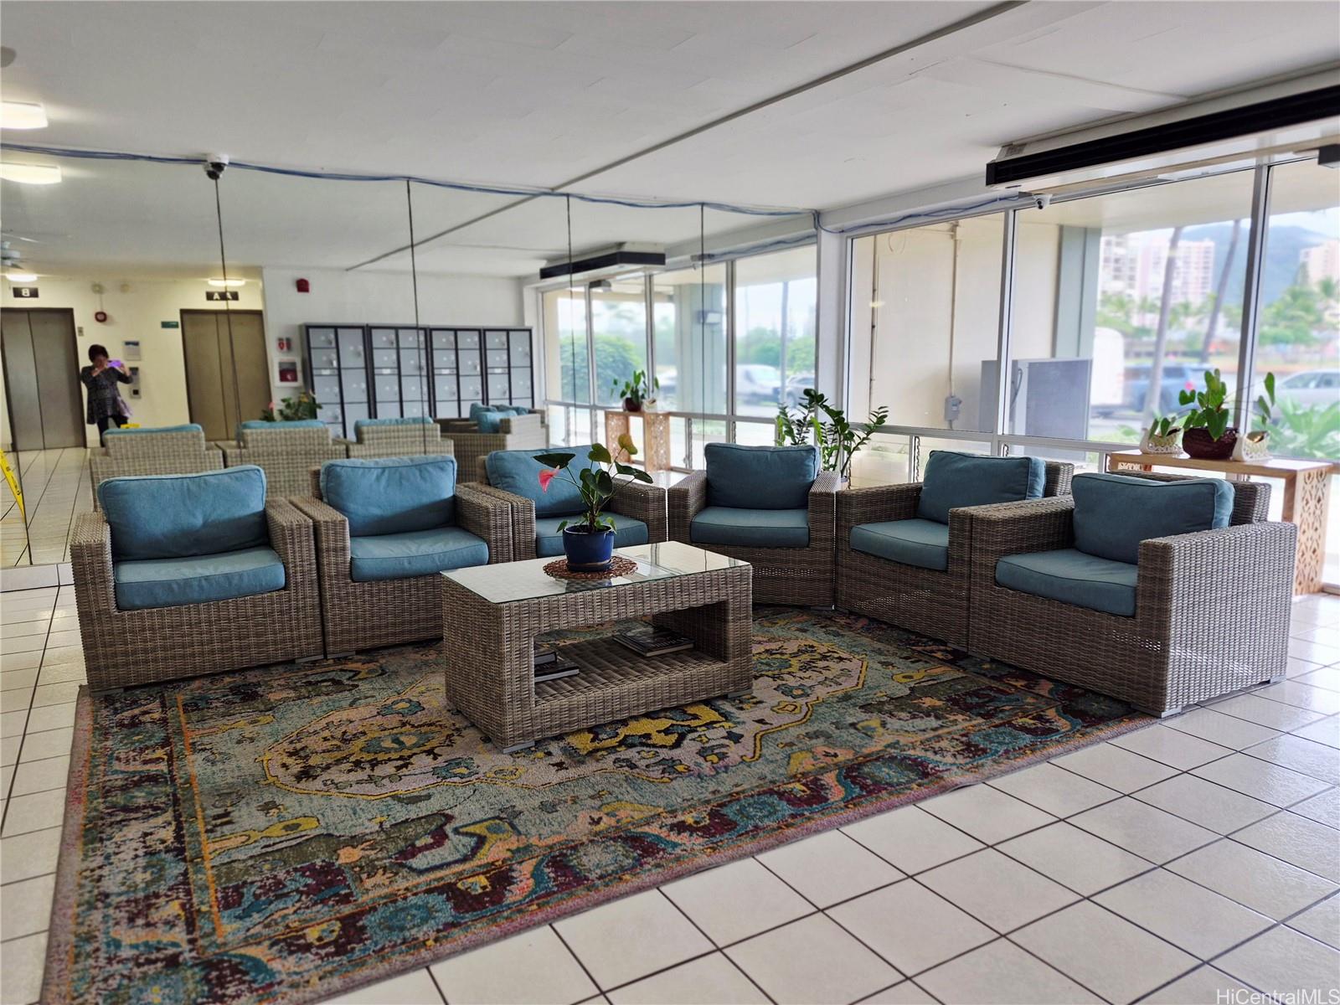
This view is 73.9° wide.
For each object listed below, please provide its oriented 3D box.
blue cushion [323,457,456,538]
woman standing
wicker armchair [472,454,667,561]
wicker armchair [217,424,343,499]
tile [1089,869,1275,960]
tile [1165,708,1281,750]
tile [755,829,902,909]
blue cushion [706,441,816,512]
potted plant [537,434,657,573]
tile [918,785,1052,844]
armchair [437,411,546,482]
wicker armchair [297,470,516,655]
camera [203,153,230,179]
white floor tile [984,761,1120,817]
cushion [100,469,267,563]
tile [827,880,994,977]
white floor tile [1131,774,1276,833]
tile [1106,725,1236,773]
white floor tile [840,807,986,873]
[{"bbox_3d":[-1.545,-0.035,4.936,0.693,0.436,0.188,-5,0,-28],"label":"blue cushion"},{"bbox_3d":[-7.330,-1.154,11.577,0.469,1.663,0.347,-8,12,-39],"label":"woman standing"},{"bbox_3d":[-0.629,0.165,5.313,0.953,0.833,0.806,-6,11,-31],"label":"wicker armchair"},{"bbox_3d":[-3.565,-0.256,8.176,0.945,0.851,0.861,-5,10,-28],"label":"wicker armchair"},{"bbox_3d":[1.275,1.024,2.221,0.302,0.012,0.302,-6,10,-29],"label":"tile"},{"bbox_3d":[2.048,0.844,3.303,0.302,0.012,0.302,-6,10,-29],"label":"tile"},{"bbox_3d":[0.457,1.042,2.538,0.309,0.010,0.300,-6,11,-31],"label":"tile"},{"bbox_3d":[0.581,-0.161,5.558,0.673,0.408,0.194,1,0,13],"label":"blue cushion"},{"bbox_3d":[-0.315,0.006,3.612,0.439,0.515,0.398,-1,9,0],"label":"potted plant"},{"bbox_3d":[0.966,0.951,2.716,0.302,0.012,0.302,-6,10,-29],"label":"tile"},{"bbox_3d":[-1.910,-0.510,9.611,0.868,0.826,0.946,2,9,17],"label":"armchair"},{"bbox_3d":[-1.440,0.231,4.769,0.955,0.842,0.861,-5,10,-28],"label":"wicker armchair"},{"bbox_3d":[-2.966,-2.225,5.853,0.142,0.129,0.138,-6,11,-31],"label":"camera"},{"bbox_3d":[1.287,0.958,2.981,0.309,0.010,0.300,-6,11,-31],"label":"white floor tile"},{"bbox_3d":[-2.407,0.049,4.456,0.703,0.436,0.188,-5,0,-28],"label":"cushion"},{"bbox_3d":[0.582,1.026,2.160,0.299,0.010,0.299,-5,10,-28],"label":"tile"},{"bbox_3d":[1.723,0.971,2.872,0.309,0.010,0.300,-6,11,-31],"label":"white floor tile"},{"bbox_3d":[1.840,0.902,3.275,0.309,0.010,0.300,-6,11,-31],"label":"tile"},{"bbox_3d":[0.693,0.965,2.554,0.297,0.010,0.297,-5,10,-28],"label":"white floor tile"}]

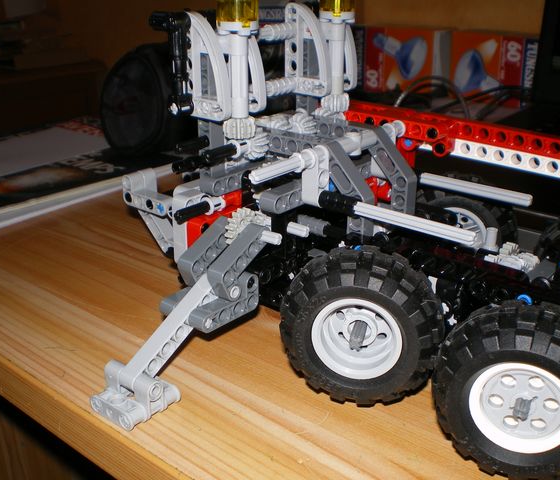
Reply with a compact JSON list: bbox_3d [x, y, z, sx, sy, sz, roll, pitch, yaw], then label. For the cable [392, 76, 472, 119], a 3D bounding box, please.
[{"bbox_3d":[0.141,-0.131,0.650,0.066,0.042,0.028,0,23,0],"label":"cable"}]

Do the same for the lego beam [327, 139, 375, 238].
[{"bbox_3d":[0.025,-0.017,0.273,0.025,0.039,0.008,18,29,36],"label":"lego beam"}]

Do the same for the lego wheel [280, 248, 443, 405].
[{"bbox_3d":[0.029,0.032,0.255,0.056,0.056,0.026,6,24,14],"label":"lego wheel"}]

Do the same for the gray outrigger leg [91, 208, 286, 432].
[{"bbox_3d":[-0.032,0.026,0.265,0.029,0.059,0.082,18,29,36],"label":"gray outrigger leg"}]

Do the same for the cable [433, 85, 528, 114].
[{"bbox_3d":[0.195,-0.136,0.680,0.086,0.029,0.030,0,23,0],"label":"cable"}]

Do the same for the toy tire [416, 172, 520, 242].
[{"bbox_3d":[0.085,-0.004,0.340,0.056,0.056,0.026,8,24,18],"label":"toy tire"}]

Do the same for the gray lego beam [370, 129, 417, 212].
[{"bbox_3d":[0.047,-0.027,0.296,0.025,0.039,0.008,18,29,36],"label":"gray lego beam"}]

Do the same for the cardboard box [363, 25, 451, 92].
[{"bbox_3d":[0.134,-0.206,0.791,0.101,0.068,0.068,8,24,18],"label":"cardboard box"}]

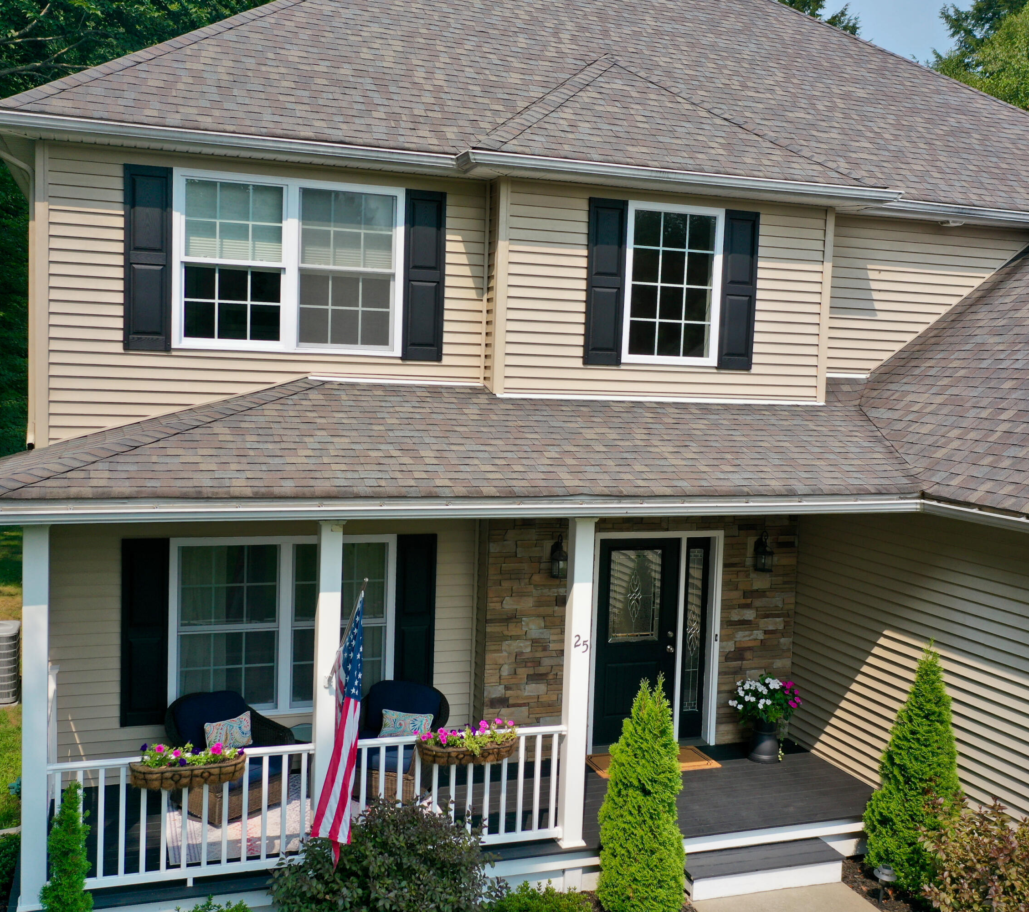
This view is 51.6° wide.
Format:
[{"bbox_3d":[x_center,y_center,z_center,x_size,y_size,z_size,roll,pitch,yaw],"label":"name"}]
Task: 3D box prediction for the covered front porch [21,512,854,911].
[{"bbox_3d":[-0.199,1.795,8.729,7.050,2.910,2.480,0,4,-19],"label":"covered front porch"}]

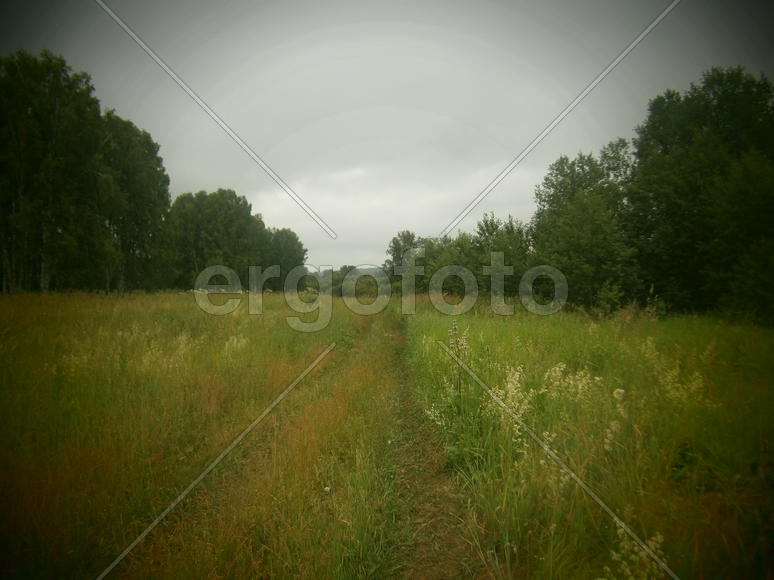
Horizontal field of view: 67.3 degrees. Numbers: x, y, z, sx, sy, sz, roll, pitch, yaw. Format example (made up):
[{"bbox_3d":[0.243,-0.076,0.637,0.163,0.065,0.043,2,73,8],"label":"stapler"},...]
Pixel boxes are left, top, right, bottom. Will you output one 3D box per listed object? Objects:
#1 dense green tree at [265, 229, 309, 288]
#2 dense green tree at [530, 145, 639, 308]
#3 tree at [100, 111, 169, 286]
[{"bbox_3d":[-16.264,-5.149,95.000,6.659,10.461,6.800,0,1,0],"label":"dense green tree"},{"bbox_3d":[9.175,-2.950,27.000,4.867,7.619,4.800,0,1,0],"label":"dense green tree"},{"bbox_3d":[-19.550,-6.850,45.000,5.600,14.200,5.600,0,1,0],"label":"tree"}]

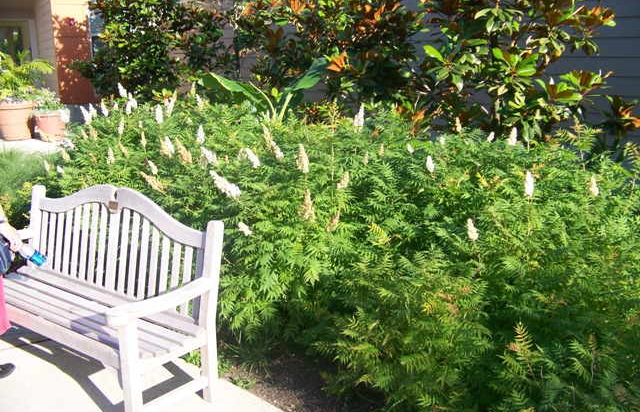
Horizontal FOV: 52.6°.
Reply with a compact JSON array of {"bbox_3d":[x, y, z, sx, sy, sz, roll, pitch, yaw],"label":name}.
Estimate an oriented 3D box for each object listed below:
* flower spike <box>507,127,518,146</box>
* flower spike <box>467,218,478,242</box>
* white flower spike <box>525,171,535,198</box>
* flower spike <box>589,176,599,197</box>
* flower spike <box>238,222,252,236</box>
[{"bbox_3d":[1.311,-0.470,4.400,0.055,0.125,0.055,8,12,0],"label":"flower spike"},{"bbox_3d":[0.697,0.109,2.950,0.045,0.100,0.045,-12,12,0],"label":"flower spike"},{"bbox_3d":[1.117,-0.115,3.450,0.045,0.135,0.045,-3,12,0],"label":"white flower spike"},{"bbox_3d":[1.484,-0.105,3.500,0.045,0.108,0.045,-7,12,0],"label":"flower spike"},{"bbox_3d":[-0.376,0.118,3.250,0.090,0.047,0.047,41,0,-18],"label":"flower spike"}]

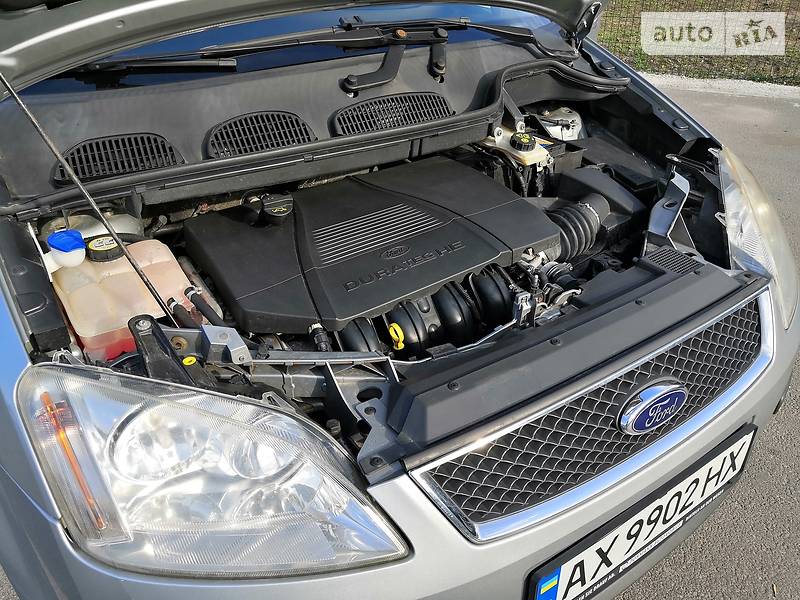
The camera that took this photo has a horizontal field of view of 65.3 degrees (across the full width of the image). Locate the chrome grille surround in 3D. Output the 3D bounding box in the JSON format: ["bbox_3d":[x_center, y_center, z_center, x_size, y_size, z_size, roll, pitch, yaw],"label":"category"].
[{"bbox_3d":[0.362,0.155,0.936,0.768,0.143,0.095,-21,39,-27],"label":"chrome grille surround"}]

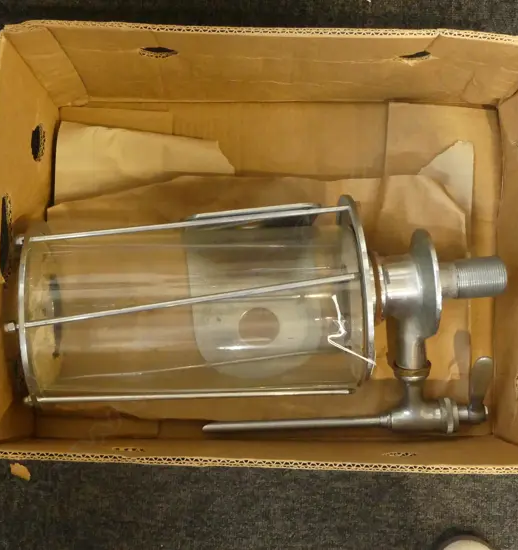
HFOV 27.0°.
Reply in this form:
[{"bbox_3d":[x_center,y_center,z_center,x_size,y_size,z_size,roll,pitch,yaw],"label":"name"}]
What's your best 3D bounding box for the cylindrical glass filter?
[{"bbox_3d":[-0.061,0.029,1.100,0.327,0.188,0.188,-4,83,0],"label":"cylindrical glass filter"}]

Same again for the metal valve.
[{"bbox_3d":[0.096,0.068,1.107,0.318,0.111,0.222,-3,98,0],"label":"metal valve"}]

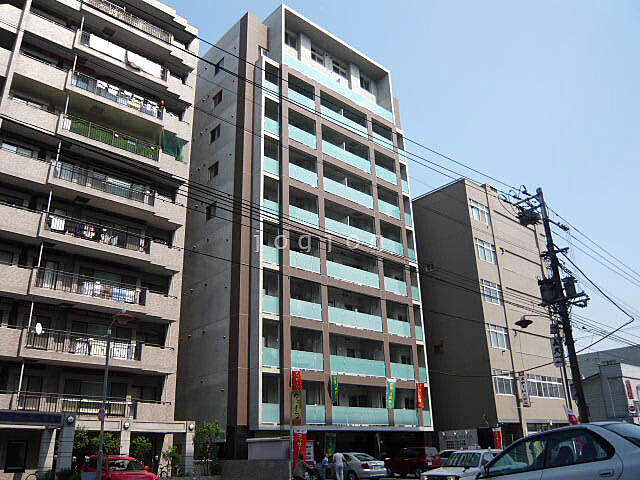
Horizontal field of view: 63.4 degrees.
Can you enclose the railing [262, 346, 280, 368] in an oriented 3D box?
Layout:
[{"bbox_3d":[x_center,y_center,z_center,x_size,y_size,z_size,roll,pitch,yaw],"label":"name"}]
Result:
[{"bbox_3d":[-2.577,6.263,27.410,1.160,1.040,0.080,17,-28,-38],"label":"railing"}]

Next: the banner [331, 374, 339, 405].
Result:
[{"bbox_3d":[0.846,8.520,29.405,0.450,1.680,0.060,9,-24,-26],"label":"banner"}]

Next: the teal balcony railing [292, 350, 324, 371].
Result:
[{"bbox_3d":[-0.689,6.816,29.169,2.420,1.000,0.100,17,-28,-40],"label":"teal balcony railing"}]

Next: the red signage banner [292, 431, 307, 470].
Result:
[{"bbox_3d":[-0.962,9.904,24.300,0.580,1.750,0.060,1,-22,-8],"label":"red signage banner"}]

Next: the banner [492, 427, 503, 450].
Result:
[{"bbox_3d":[11.187,12.582,32.172,0.600,1.750,0.060,-3,-22,3],"label":"banner"}]

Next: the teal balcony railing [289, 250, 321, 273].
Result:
[{"bbox_3d":[-0.857,1.312,30.397,2.351,0.941,0.080,17,-28,-39],"label":"teal balcony railing"}]

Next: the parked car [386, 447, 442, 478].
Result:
[{"bbox_3d":[6.029,15.112,35.475,1.700,1.600,4.200,17,-28,-38],"label":"parked car"}]

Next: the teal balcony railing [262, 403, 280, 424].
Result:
[{"bbox_3d":[-2.485,8.872,26.366,1.160,1.040,0.080,17,-28,-38],"label":"teal balcony railing"}]

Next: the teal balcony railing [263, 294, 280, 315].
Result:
[{"bbox_3d":[-2.709,3.665,29.131,1.220,1.000,0.100,17,-28,-40],"label":"teal balcony railing"}]

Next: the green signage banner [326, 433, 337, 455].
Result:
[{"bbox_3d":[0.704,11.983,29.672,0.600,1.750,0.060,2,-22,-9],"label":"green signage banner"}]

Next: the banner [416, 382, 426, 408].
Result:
[{"bbox_3d":[6.763,10.402,34.564,0.520,1.650,0.060,7,-23,-22],"label":"banner"}]

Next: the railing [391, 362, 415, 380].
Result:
[{"bbox_3d":[5.572,8.757,34.651,2.430,1.000,0.100,17,-28,-40],"label":"railing"}]

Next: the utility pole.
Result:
[{"bbox_3d":[9.039,3.153,19.121,1.100,11.300,1.900,17,-28,-38],"label":"utility pole"}]

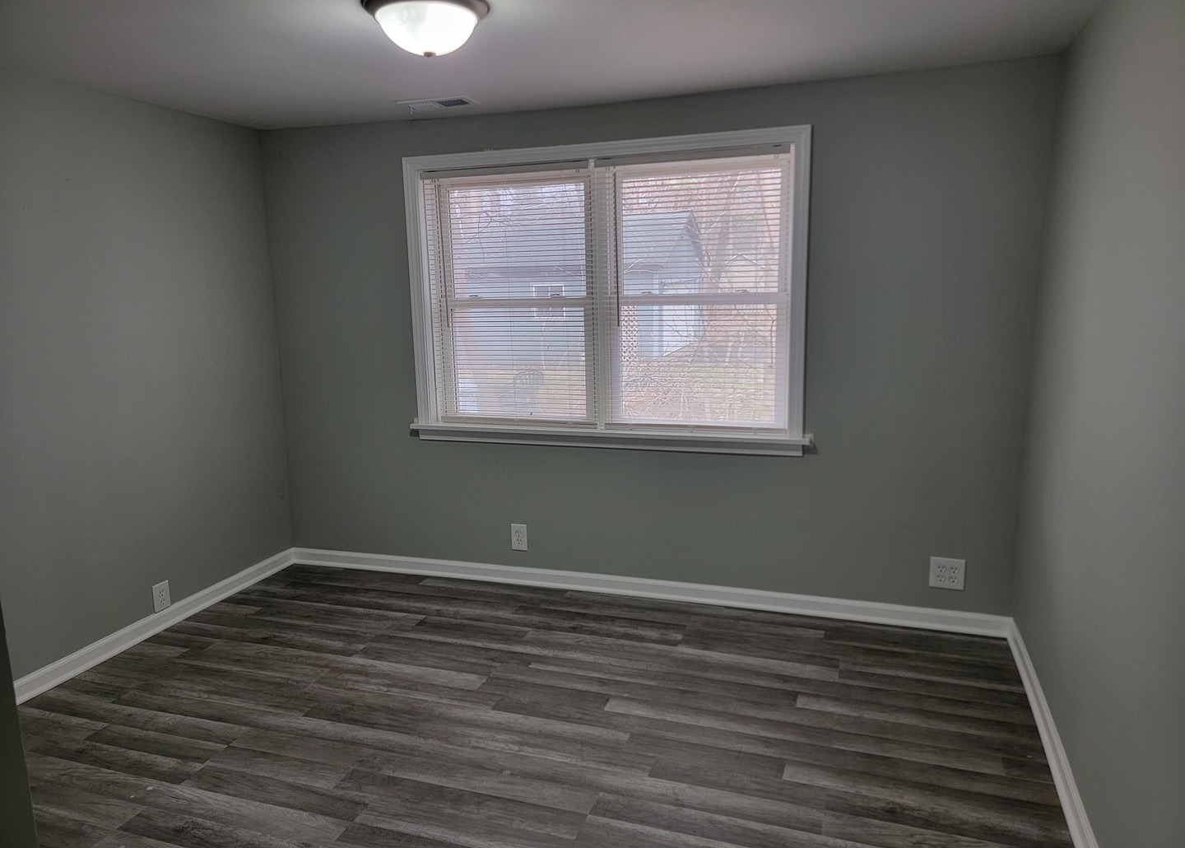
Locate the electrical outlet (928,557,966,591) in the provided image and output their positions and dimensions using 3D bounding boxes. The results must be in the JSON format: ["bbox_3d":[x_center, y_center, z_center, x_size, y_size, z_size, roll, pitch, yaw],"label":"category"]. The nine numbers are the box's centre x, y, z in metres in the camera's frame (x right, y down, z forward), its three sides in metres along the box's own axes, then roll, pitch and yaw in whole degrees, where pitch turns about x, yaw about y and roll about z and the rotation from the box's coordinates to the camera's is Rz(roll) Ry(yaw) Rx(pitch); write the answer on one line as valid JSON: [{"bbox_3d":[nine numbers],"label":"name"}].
[{"bbox_3d":[1.410,0.595,3.260,0.125,0.124,0.008,2,11,19],"label":"electrical outlet"}]

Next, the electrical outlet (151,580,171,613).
[{"bbox_3d":[-1.815,0.730,3.471,0.008,0.116,0.081,2,11,19],"label":"electrical outlet"}]

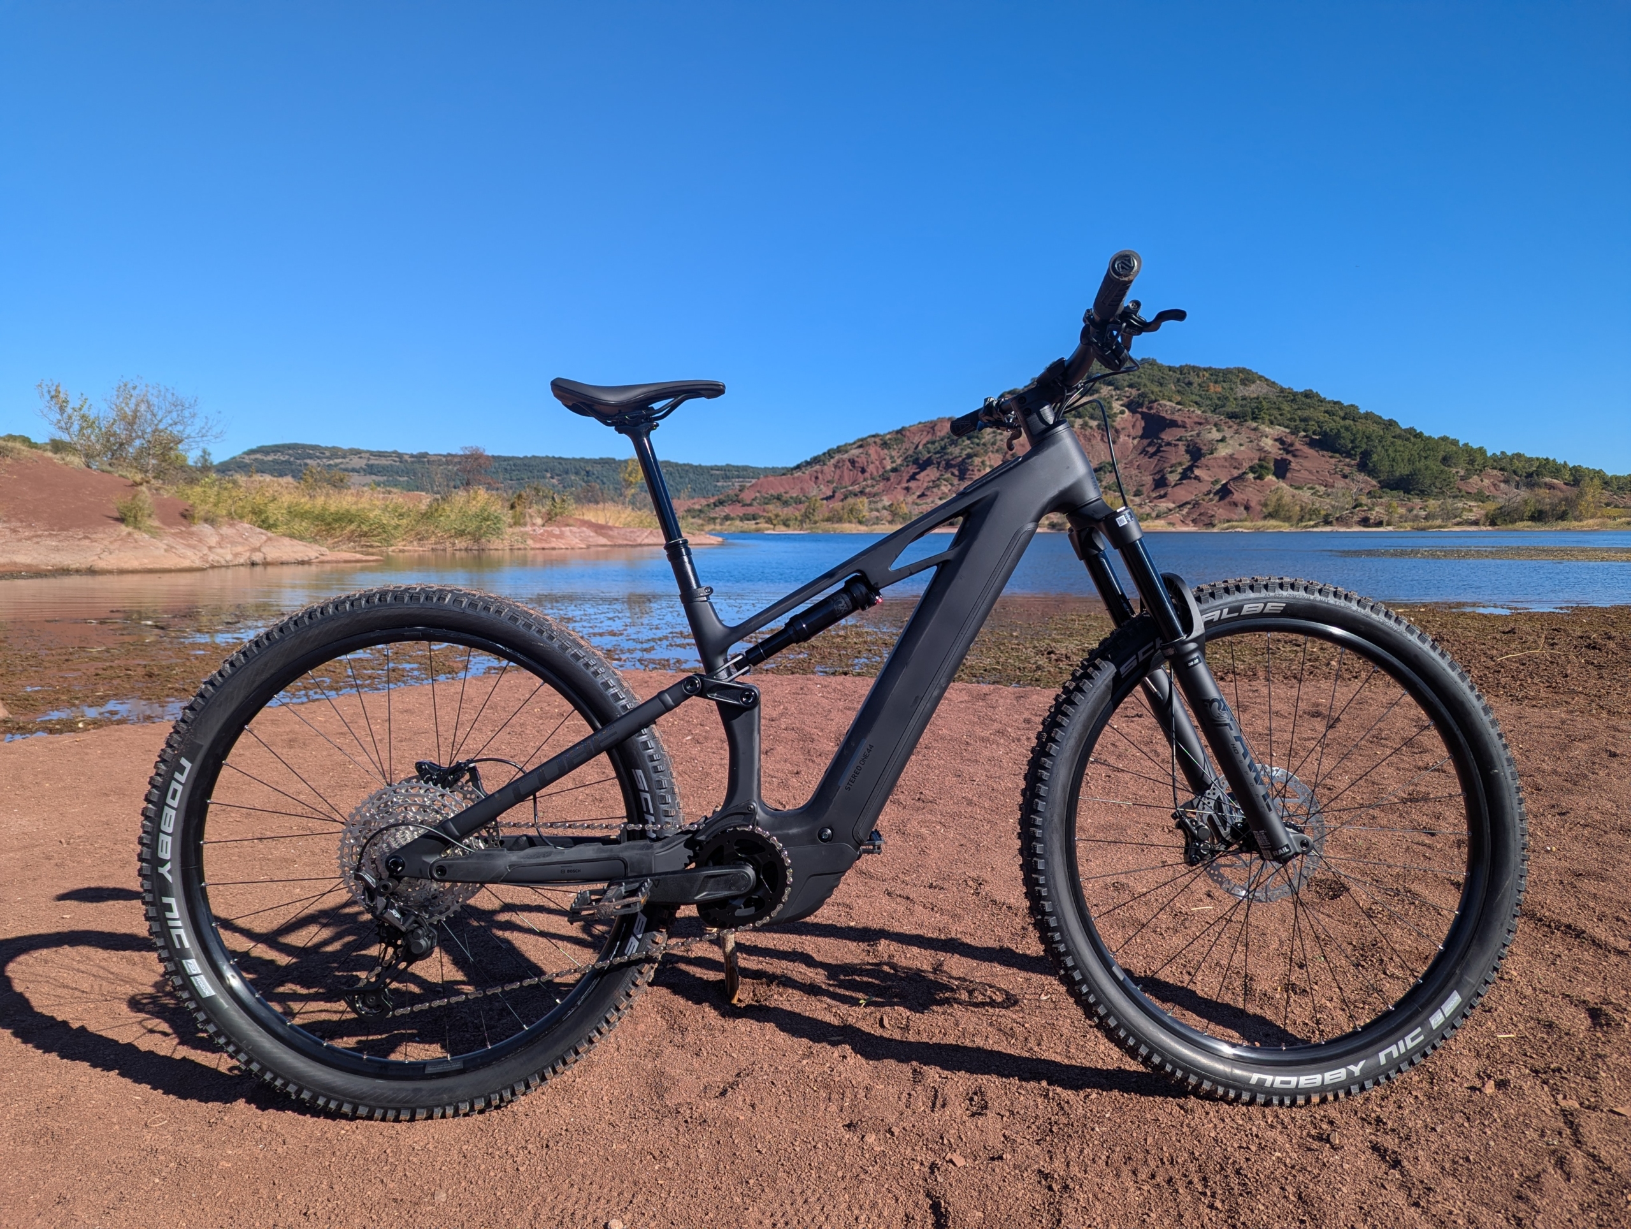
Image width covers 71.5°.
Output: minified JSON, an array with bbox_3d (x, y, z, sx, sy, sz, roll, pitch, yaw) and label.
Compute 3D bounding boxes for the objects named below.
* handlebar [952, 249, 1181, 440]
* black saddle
[{"bbox_3d":[0.348,-0.329,1.647,0.149,0.124,0.776,0,-4,-7],"label":"handlebar"},{"bbox_3d":[-0.250,-0.303,1.628,0.249,0.075,0.146,-1,-2,-1],"label":"black saddle"}]

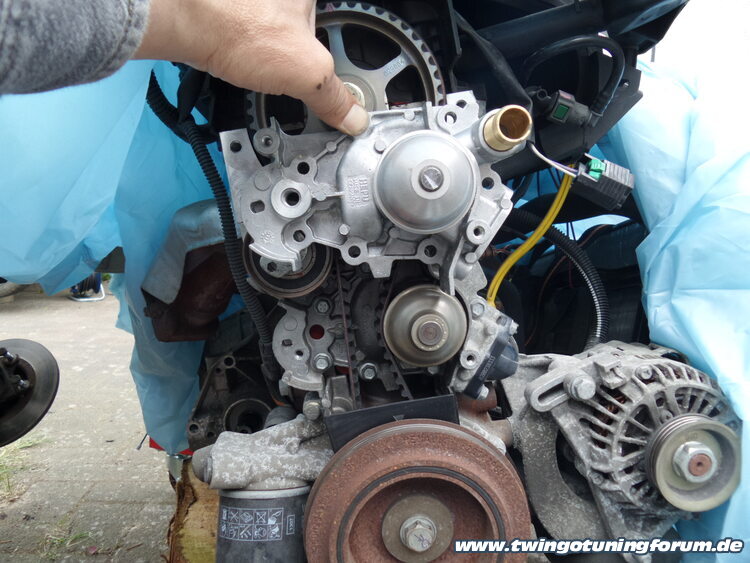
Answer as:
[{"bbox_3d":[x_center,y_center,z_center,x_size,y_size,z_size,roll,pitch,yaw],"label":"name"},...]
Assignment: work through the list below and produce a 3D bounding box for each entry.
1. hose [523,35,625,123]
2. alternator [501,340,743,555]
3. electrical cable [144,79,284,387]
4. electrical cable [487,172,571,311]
[{"bbox_3d":[0.183,-0.187,0.480,0.094,0.081,0.050,0,6,0],"label":"hose"},{"bbox_3d":[0.188,0.130,0.415,0.165,0.155,0.155,0,6,0],"label":"alternator"},{"bbox_3d":[-0.140,-0.045,0.450,0.116,0.270,0.090,0,6,0],"label":"electrical cable"},{"bbox_3d":[0.123,-0.033,0.410,0.069,0.106,0.045,0,6,0],"label":"electrical cable"}]

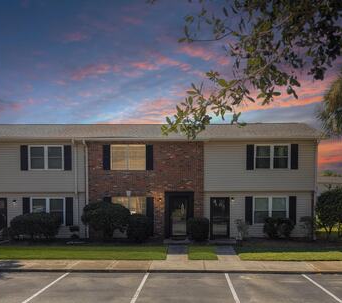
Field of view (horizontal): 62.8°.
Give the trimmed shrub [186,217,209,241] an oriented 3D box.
[{"bbox_3d":[1.387,3.871,13.900,1.050,1.180,1.050,0,-2,0],"label":"trimmed shrub"}]

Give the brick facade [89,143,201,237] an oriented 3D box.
[{"bbox_3d":[-1.282,1.994,14.600,6.040,5.080,0.350,0,-2,0],"label":"brick facade"}]

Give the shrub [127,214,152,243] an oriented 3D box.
[{"bbox_3d":[-1.533,3.807,13.850,1.220,1.320,1.150,0,-2,0],"label":"shrub"}]

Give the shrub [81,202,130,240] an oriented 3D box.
[{"bbox_3d":[-3.132,3.387,13.600,2.280,1.830,1.800,0,-2,0],"label":"shrub"}]

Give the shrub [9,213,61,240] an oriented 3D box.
[{"bbox_3d":[-6.652,3.706,13.750,2.510,1.350,1.500,0,-2,0],"label":"shrub"}]

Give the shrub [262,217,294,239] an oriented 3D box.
[{"bbox_3d":[5.404,3.810,13.950,1.520,1.080,1.200,0,-2,0],"label":"shrub"}]

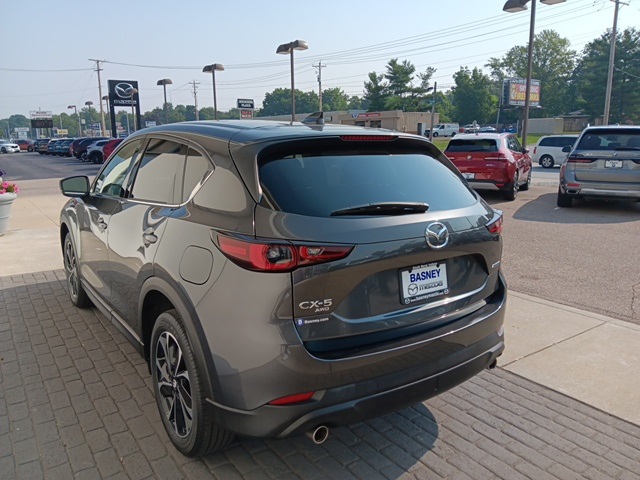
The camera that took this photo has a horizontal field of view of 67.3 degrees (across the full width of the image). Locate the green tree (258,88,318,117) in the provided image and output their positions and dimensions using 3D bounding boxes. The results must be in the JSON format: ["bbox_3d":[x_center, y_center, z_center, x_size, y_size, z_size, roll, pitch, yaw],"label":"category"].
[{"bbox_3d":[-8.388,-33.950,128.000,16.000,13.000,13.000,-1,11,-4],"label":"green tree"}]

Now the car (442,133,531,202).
[{"bbox_3d":[4.693,-2.131,13.377,1.920,1.660,4.755,6,13,29],"label":"car"}]

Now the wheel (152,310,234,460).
[{"bbox_3d":[-0.630,0.687,2.404,0.230,0.730,0.730,-9,14,-35],"label":"wheel"}]

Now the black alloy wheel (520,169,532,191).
[{"bbox_3d":[6.149,-1.862,14.357,0.250,0.740,0.740,6,13,29],"label":"black alloy wheel"}]

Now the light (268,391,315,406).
[{"bbox_3d":[-0.109,0.624,1.889,0.200,0.050,0.060,-3,12,-14],"label":"light"}]

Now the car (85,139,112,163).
[{"bbox_3d":[-14.753,-6.332,34.374,4.500,1.610,1.830,-11,16,-42],"label":"car"}]

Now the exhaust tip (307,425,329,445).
[{"bbox_3d":[-0.025,0.775,1.953,0.078,0.078,0.095,-8,14,-35],"label":"exhaust tip"}]

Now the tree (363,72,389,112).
[{"bbox_3d":[11.565,-28.480,101.317,5.400,13.000,5.400,0,12,0],"label":"tree"}]

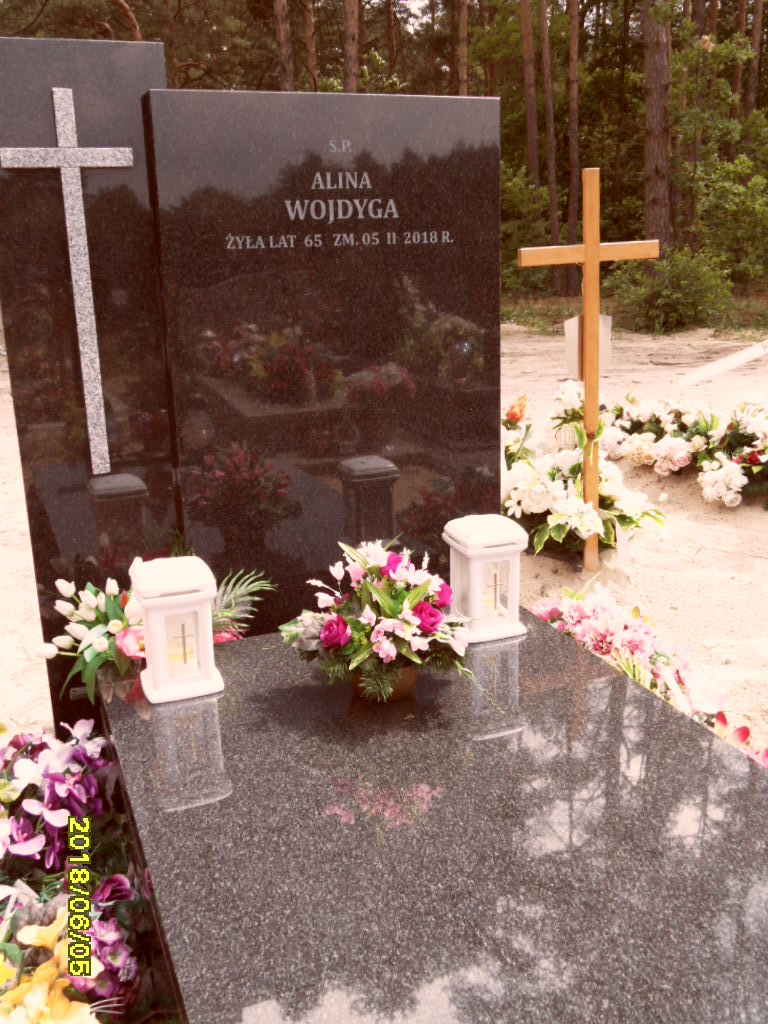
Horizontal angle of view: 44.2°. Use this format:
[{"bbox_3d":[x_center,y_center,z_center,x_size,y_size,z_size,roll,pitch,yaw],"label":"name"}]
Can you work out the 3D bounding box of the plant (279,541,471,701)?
[{"bbox_3d":[-0.019,0.220,1.877,0.357,0.291,0.304,-8,17,-21],"label":"plant"}]

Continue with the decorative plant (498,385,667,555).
[{"bbox_3d":[0.871,-0.187,4.297,0.713,0.609,0.574,-8,17,-21],"label":"decorative plant"}]

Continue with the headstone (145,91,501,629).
[{"bbox_3d":[-0.099,-0.318,2.172,0.777,1.170,0.093,-8,17,-21],"label":"headstone"}]

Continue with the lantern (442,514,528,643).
[{"bbox_3d":[0.234,0.138,2.182,0.151,0.270,0.150,-8,17,-21],"label":"lantern"}]

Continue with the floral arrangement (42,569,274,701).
[{"bbox_3d":[-0.474,0.270,2.040,0.487,0.235,0.235,-8,17,-21],"label":"floral arrangement"}]

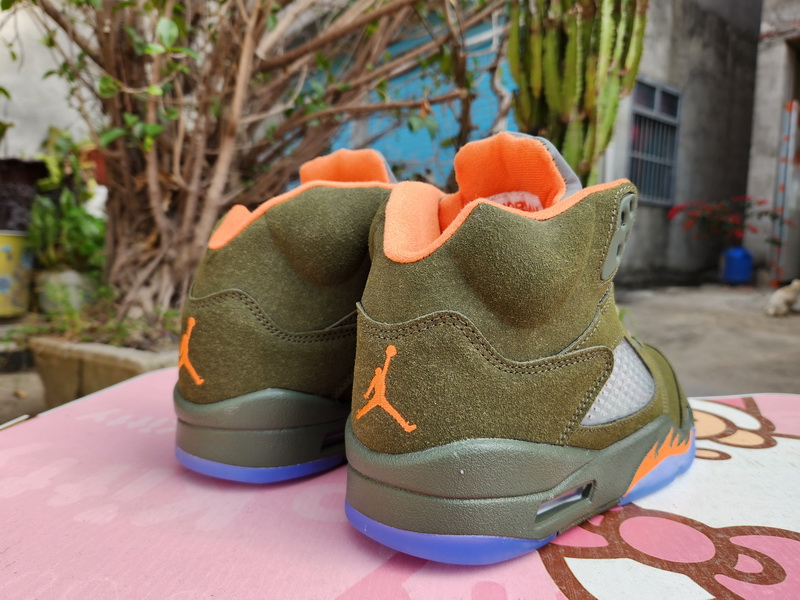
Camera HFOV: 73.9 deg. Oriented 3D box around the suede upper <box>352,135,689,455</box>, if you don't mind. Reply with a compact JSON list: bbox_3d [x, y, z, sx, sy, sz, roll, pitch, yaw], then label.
[{"bbox_3d":[0.097,-0.010,0.310,0.288,0.157,0.107,-1,5,-43],"label":"suede upper"}]

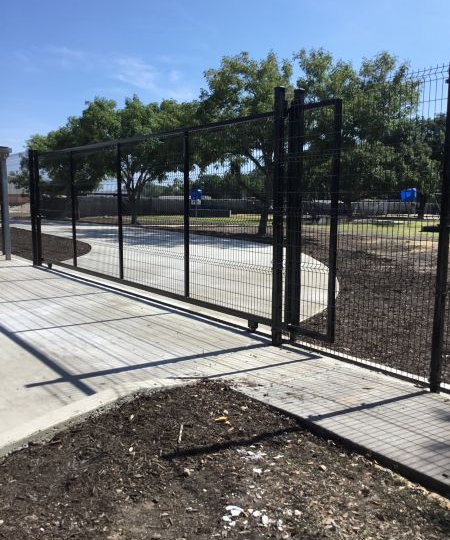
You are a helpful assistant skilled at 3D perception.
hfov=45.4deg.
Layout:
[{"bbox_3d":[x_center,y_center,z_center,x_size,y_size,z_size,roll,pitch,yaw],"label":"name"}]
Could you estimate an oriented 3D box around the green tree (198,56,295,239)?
[{"bbox_3d":[0.870,-5.041,21.624,4.200,7.260,4.200,0,8,0],"label":"green tree"}]

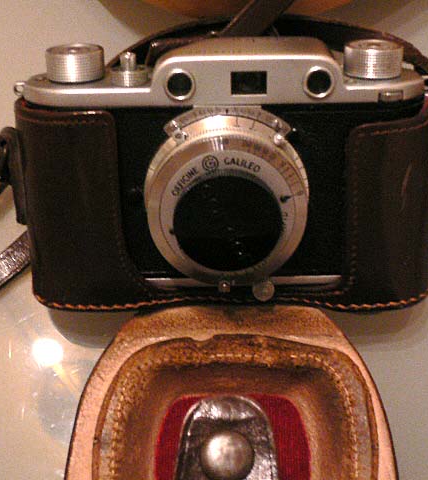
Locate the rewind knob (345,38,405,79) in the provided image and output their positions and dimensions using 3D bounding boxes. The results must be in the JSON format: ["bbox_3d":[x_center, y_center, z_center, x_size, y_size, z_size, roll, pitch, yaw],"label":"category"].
[{"bbox_3d":[0.051,-0.057,0.300,0.019,0.010,0.019,0,22,3],"label":"rewind knob"}]

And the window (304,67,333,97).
[{"bbox_3d":[0.032,-0.048,0.288,0.009,0.010,0.004,0,22,3],"label":"window"}]

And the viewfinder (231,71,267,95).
[{"bbox_3d":[0.011,-0.048,0.290,0.012,0.008,0.004,0,22,3],"label":"viewfinder"}]

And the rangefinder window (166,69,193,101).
[{"bbox_3d":[-0.010,-0.048,0.290,0.009,0.010,0.004,0,22,3],"label":"rangefinder window"}]

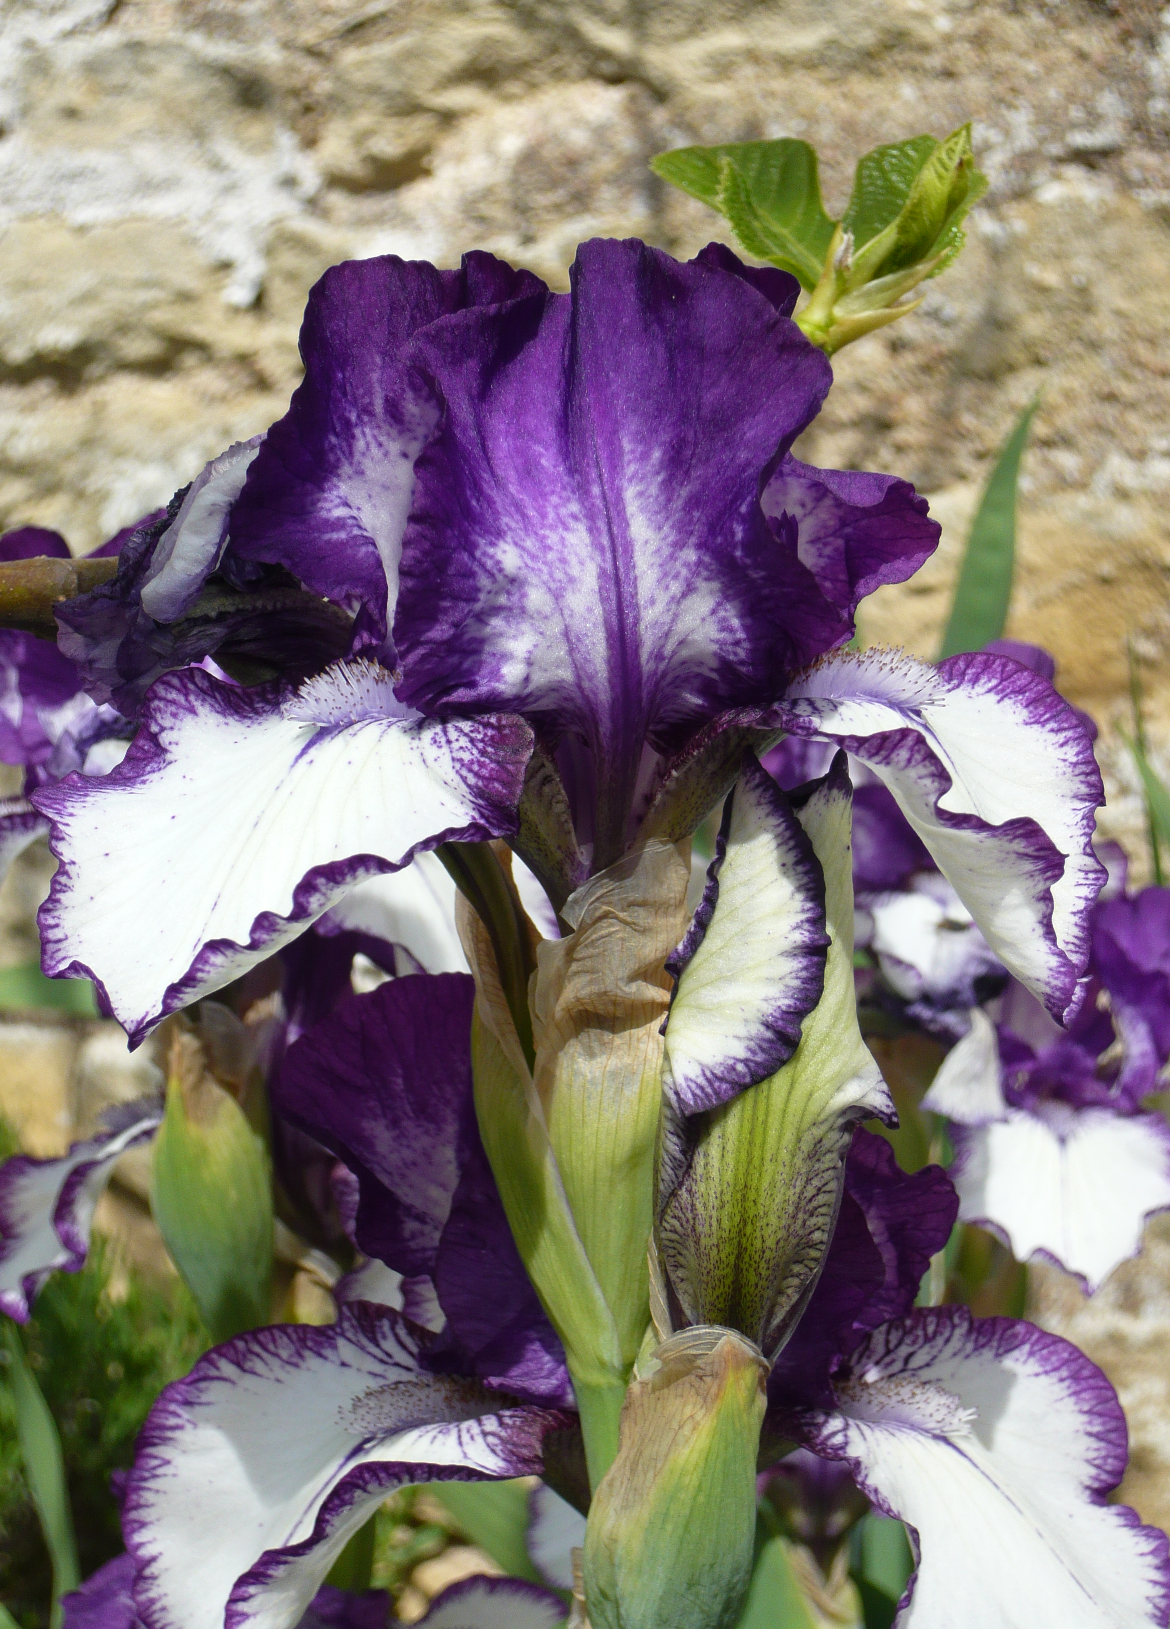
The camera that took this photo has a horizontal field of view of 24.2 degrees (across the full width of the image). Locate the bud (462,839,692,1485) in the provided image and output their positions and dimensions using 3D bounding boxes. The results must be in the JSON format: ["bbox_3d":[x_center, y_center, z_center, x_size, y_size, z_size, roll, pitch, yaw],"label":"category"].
[{"bbox_3d":[-0.001,0.049,0.385,0.032,0.090,0.027,0,9,0],"label":"bud"}]

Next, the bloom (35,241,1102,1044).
[{"bbox_3d":[-0.003,-0.025,0.390,0.147,0.112,0.135,0,9,0],"label":"bloom"}]

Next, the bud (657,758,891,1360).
[{"bbox_3d":[0.026,0.034,0.380,0.032,0.084,0.031,0,9,0],"label":"bud"}]

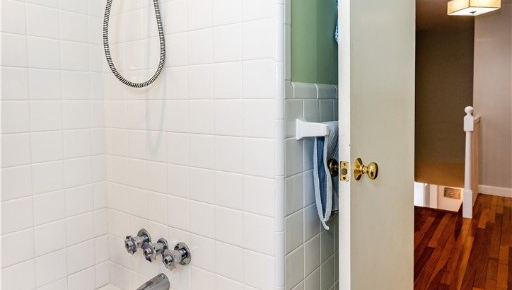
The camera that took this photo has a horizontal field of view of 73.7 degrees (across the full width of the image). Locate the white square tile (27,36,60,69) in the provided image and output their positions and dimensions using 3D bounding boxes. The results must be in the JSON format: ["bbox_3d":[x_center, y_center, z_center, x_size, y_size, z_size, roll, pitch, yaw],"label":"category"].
[{"bbox_3d":[-0.745,-0.321,1.196,0.010,0.108,0.108,4,6,35],"label":"white square tile"}]

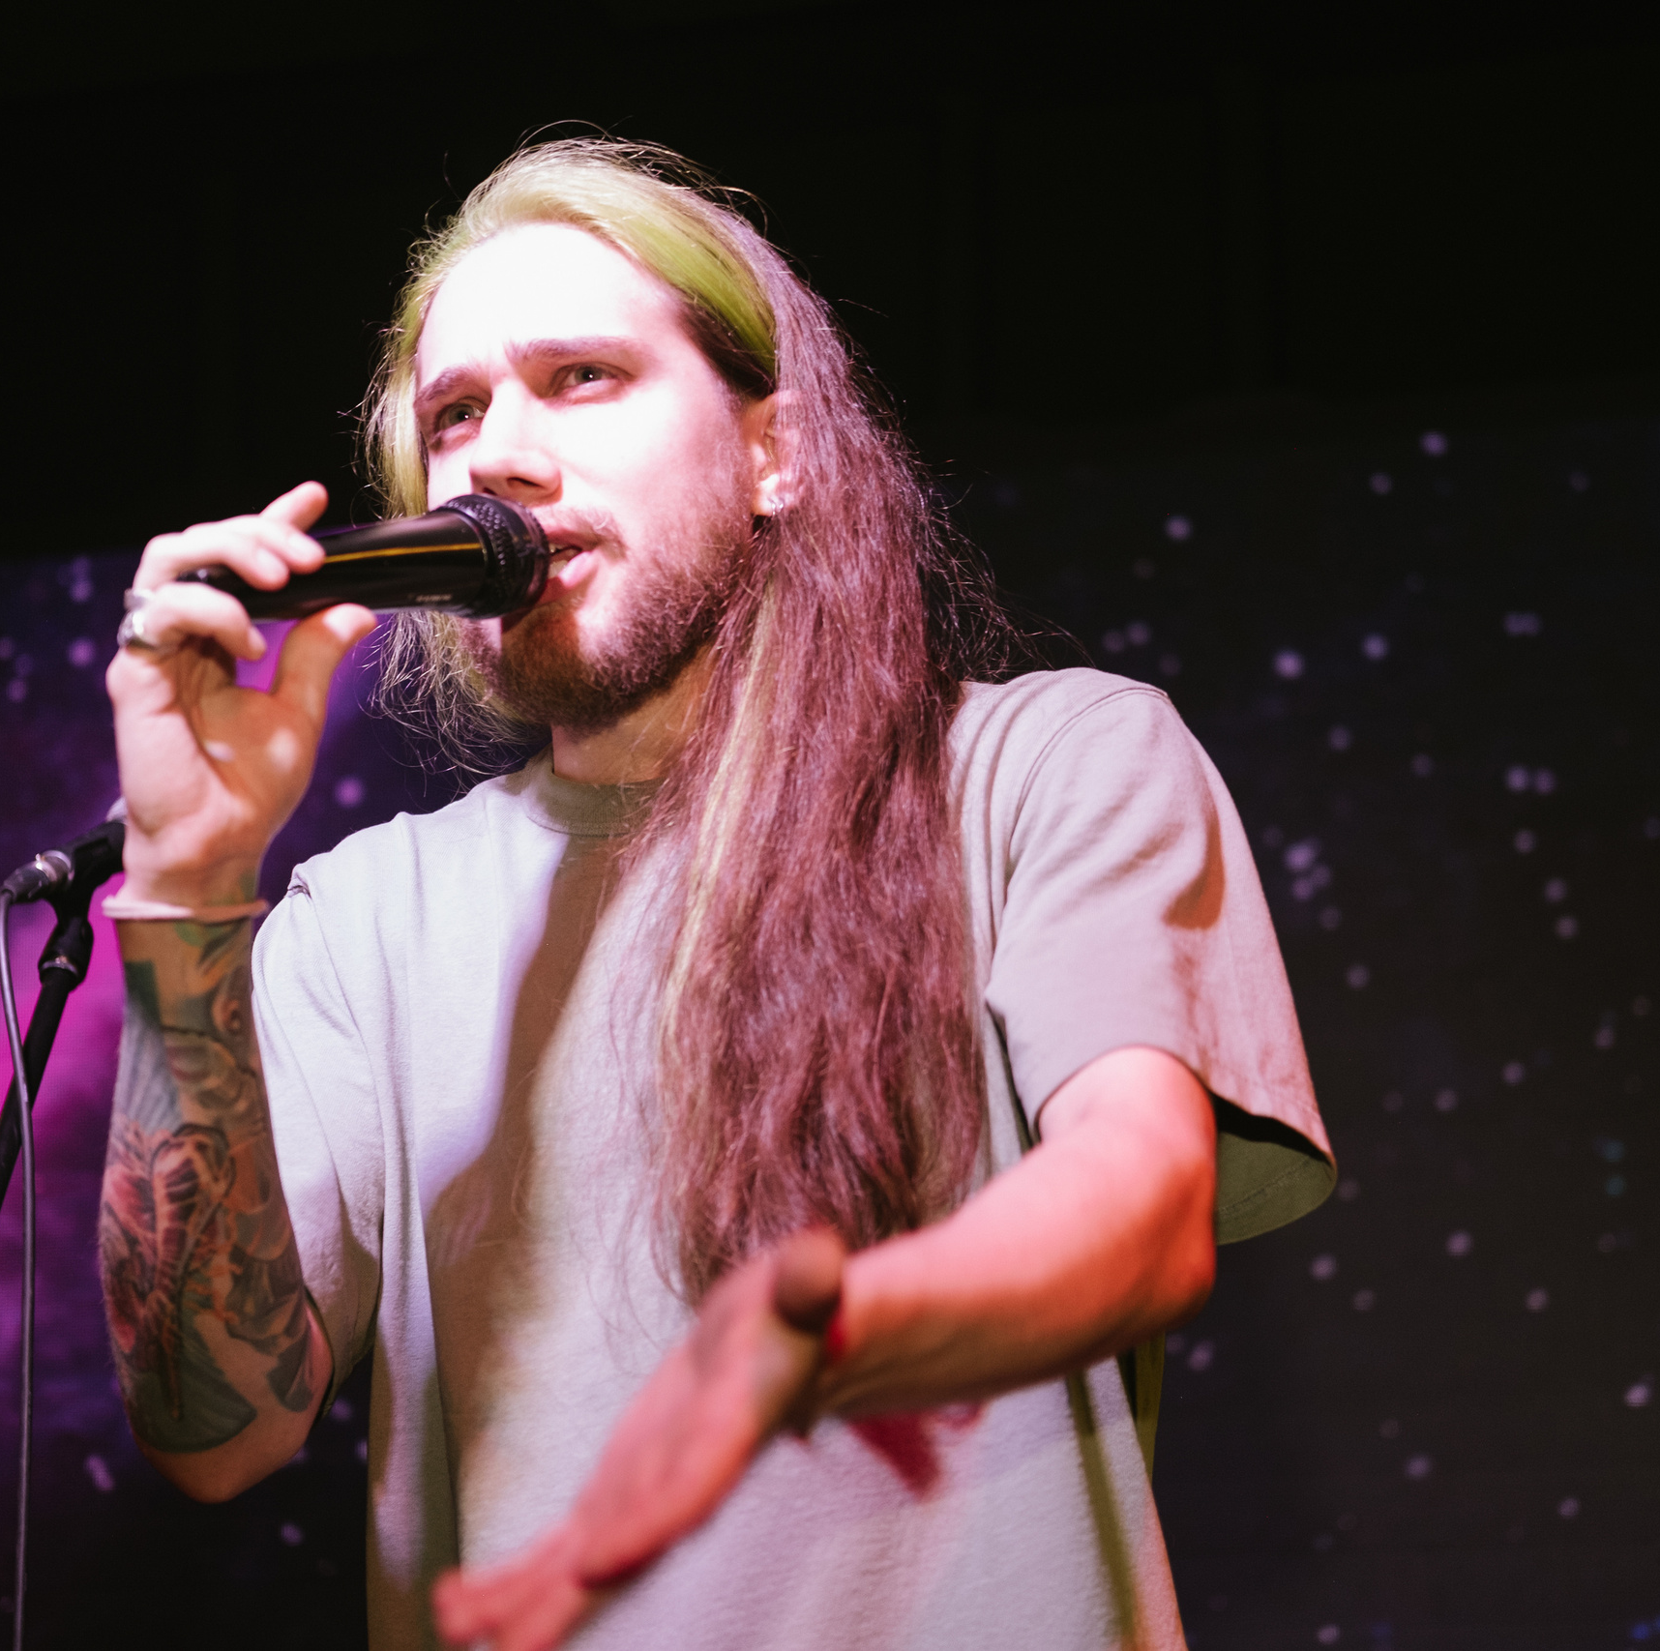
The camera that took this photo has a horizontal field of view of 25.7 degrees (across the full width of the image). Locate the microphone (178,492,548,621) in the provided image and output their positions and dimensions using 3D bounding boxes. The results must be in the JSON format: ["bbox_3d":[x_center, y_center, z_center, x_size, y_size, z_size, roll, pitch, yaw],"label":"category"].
[{"bbox_3d":[-0.187,-0.100,1.440,0.051,0.051,0.197,0,8,38],"label":"microphone"}]

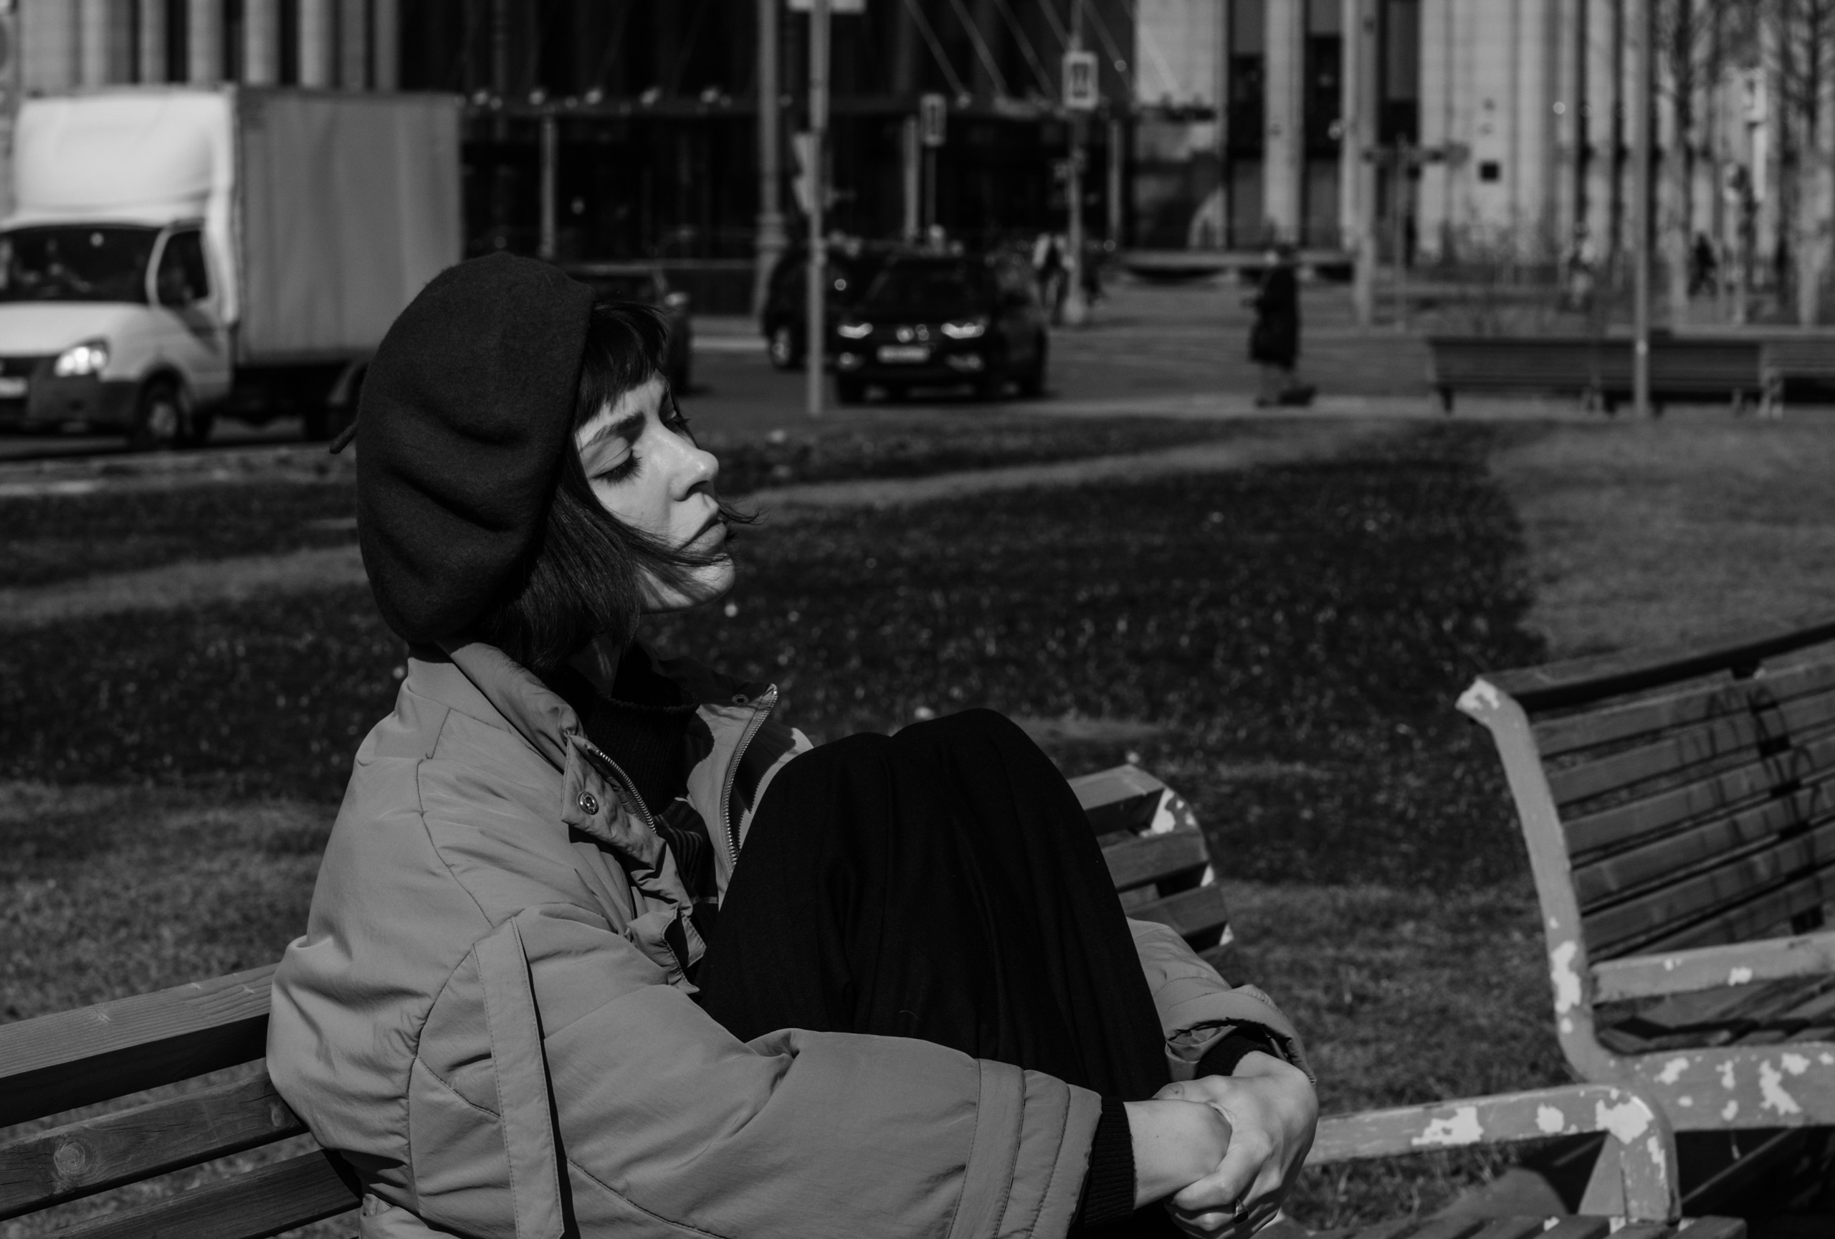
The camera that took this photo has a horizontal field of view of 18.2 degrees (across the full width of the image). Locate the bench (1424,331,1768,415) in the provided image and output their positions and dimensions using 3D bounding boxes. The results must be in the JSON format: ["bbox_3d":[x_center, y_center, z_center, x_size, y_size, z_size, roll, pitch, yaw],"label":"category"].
[{"bbox_3d":[6.368,-2.280,53.800,3.050,0.780,0.650,1,3,17],"label":"bench"}]

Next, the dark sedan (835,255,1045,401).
[{"bbox_3d":[0.296,-3.200,63.200,1.800,1.540,4.500,1,3,8],"label":"dark sedan"}]

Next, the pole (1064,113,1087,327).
[{"bbox_3d":[2.564,-6.470,93.000,0.220,3.500,0.220,0,3,0],"label":"pole"}]

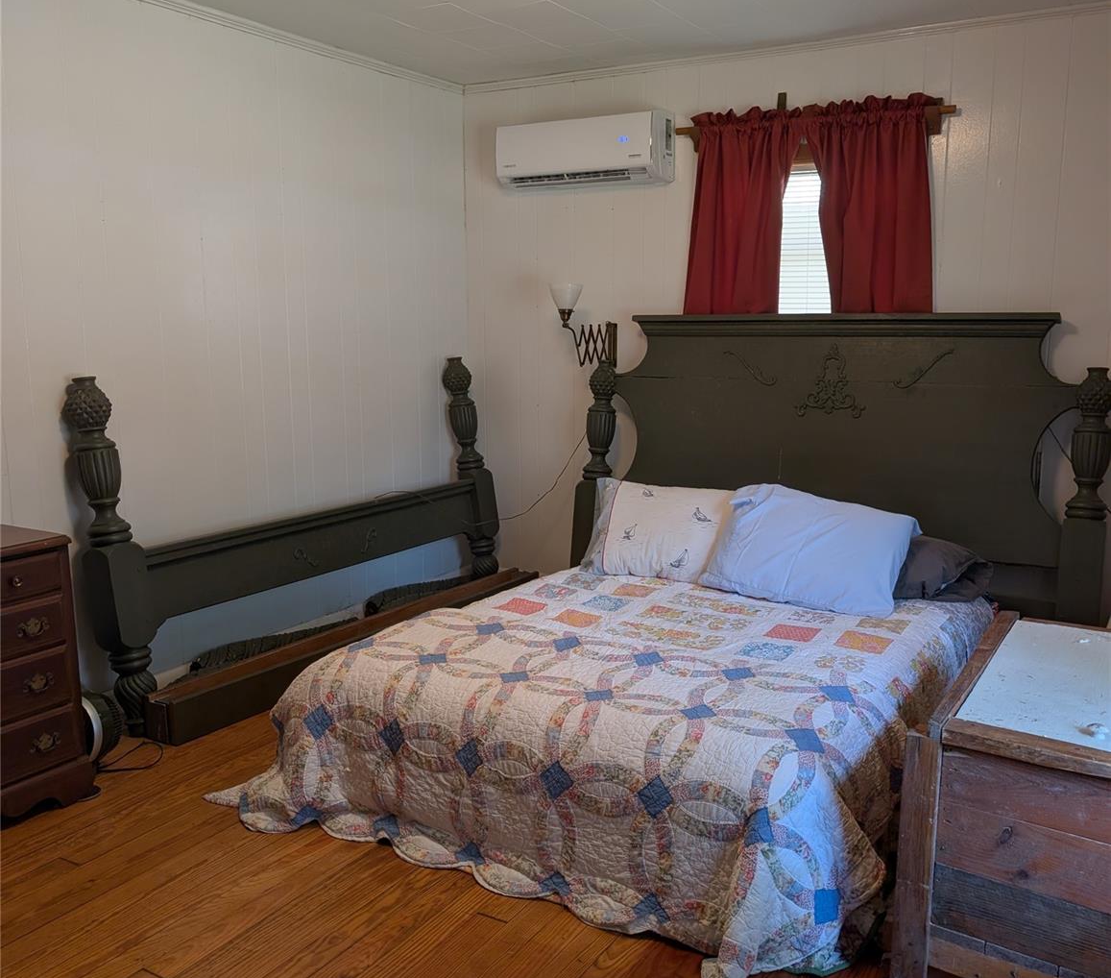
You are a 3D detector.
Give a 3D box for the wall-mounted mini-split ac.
[{"bbox_3d":[0.126,-1.491,4.544,0.790,0.275,0.205,5,10,31],"label":"wall-mounted mini-split ac"}]

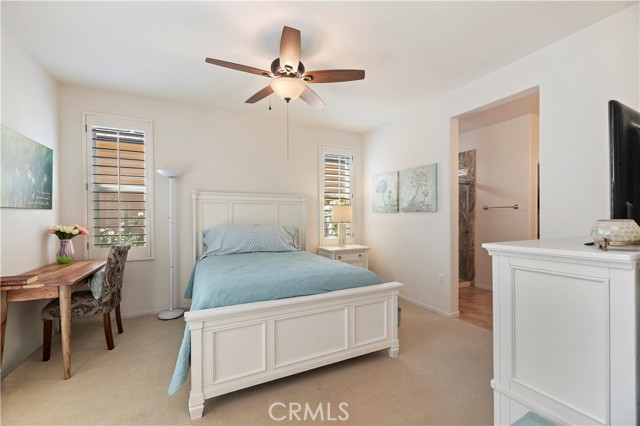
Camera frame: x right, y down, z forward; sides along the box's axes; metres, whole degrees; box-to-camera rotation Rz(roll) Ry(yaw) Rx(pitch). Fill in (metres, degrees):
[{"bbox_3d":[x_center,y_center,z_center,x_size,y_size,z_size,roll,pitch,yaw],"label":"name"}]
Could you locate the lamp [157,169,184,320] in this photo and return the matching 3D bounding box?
[{"bbox_3d":[-1.858,0.374,3.108,0.295,1.830,0.295,0,0,-26],"label":"lamp"}]

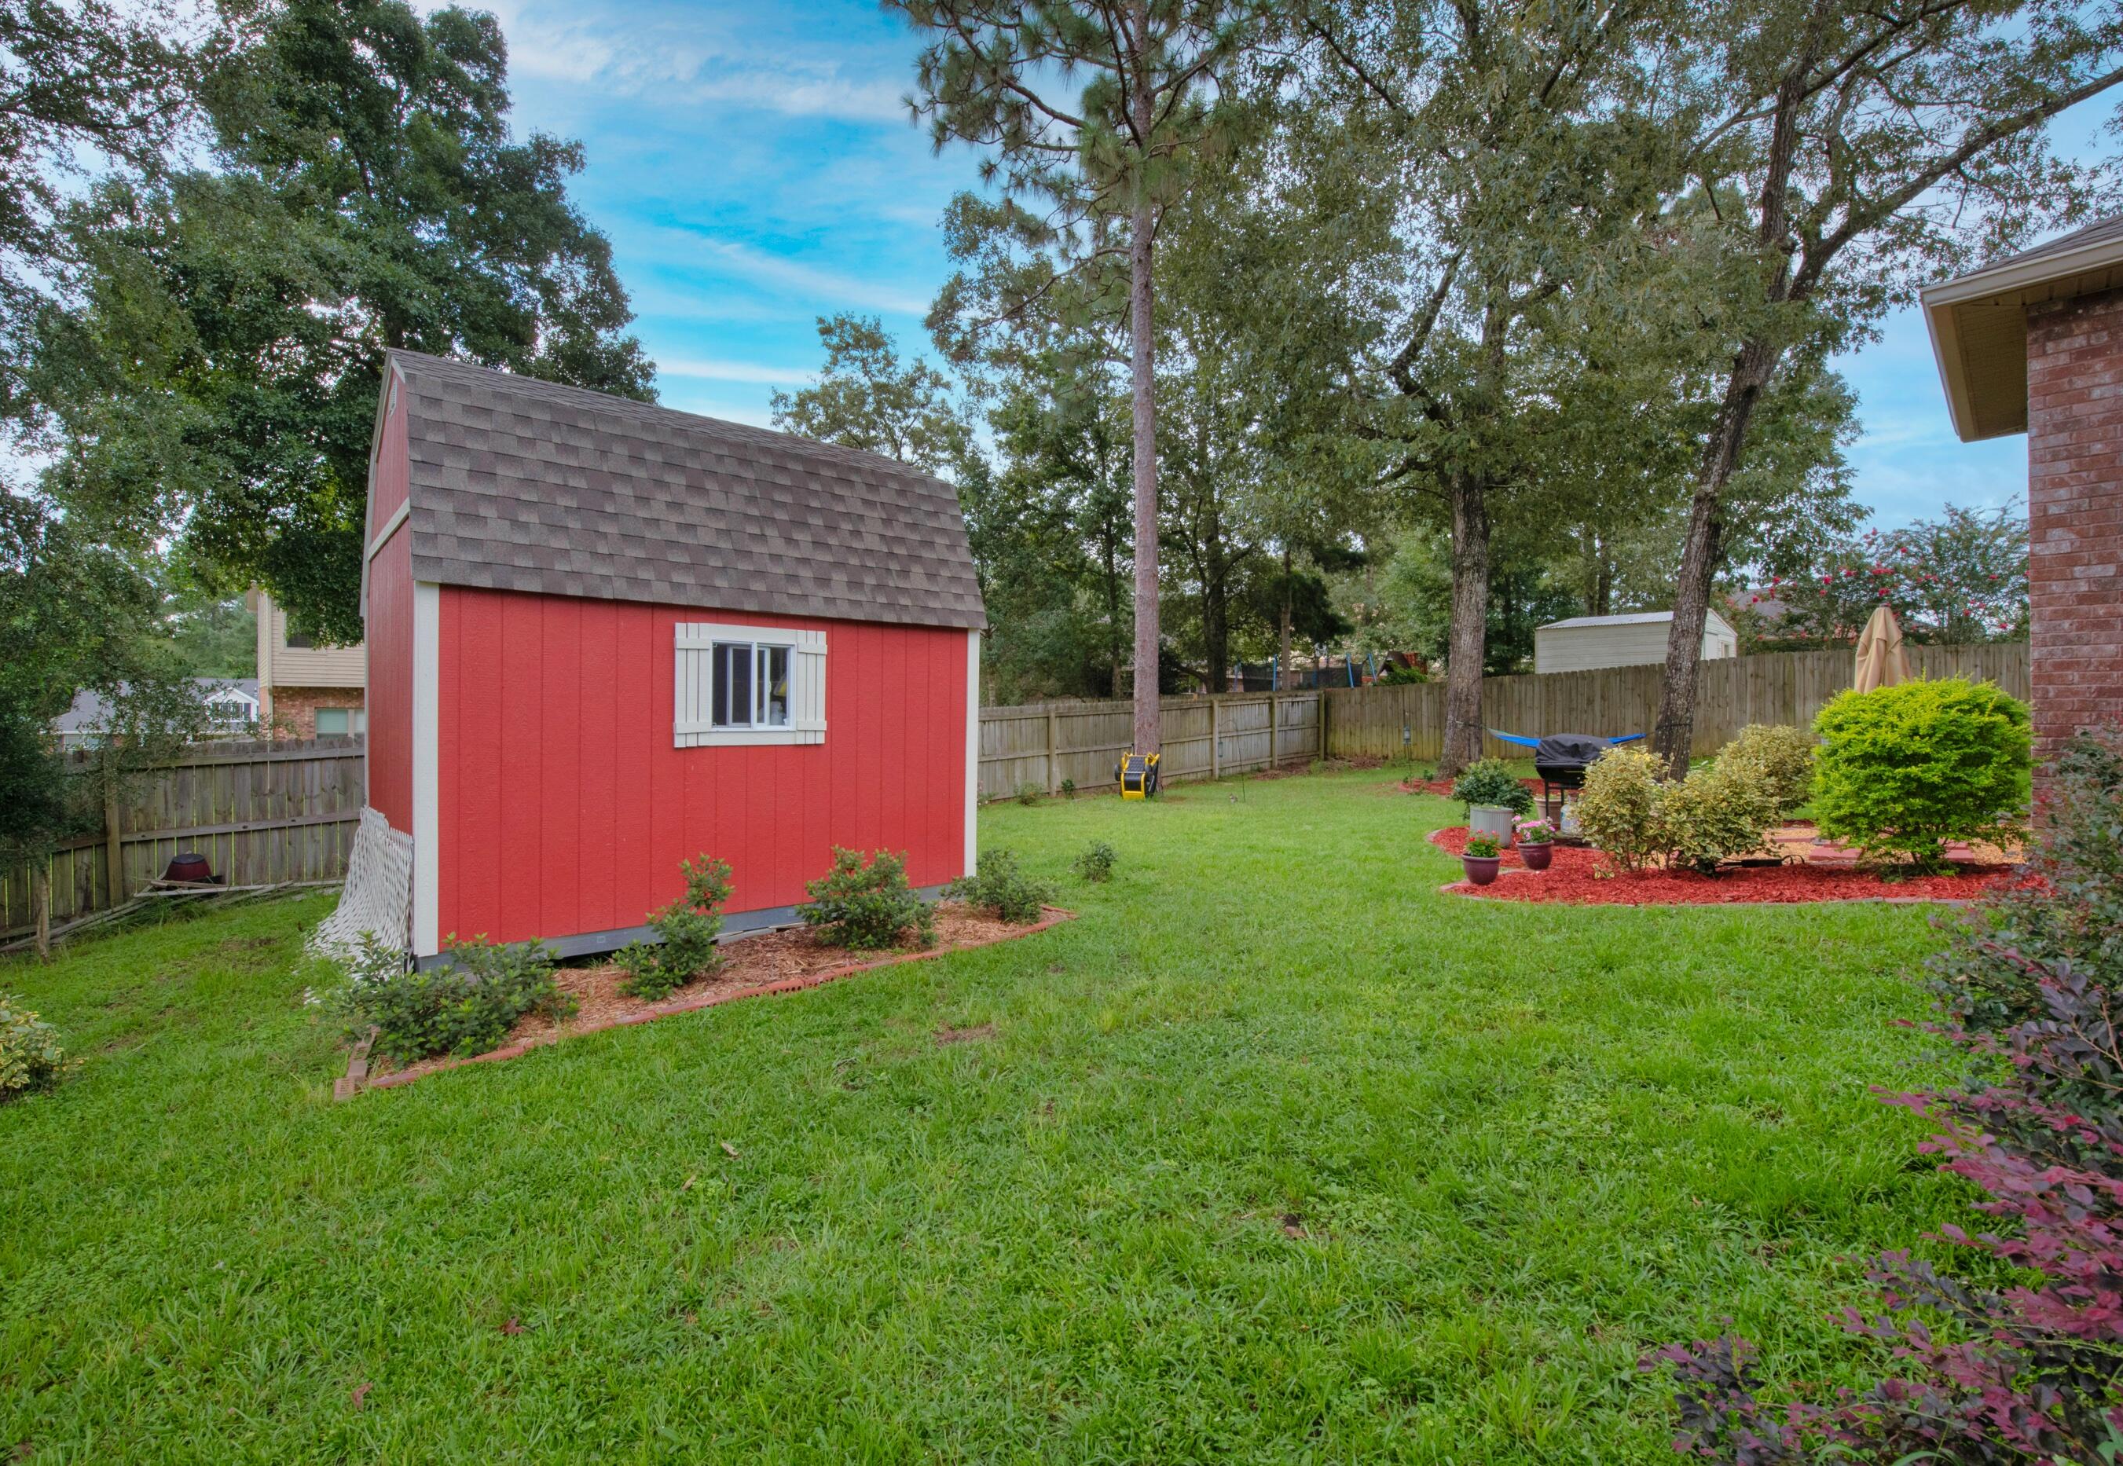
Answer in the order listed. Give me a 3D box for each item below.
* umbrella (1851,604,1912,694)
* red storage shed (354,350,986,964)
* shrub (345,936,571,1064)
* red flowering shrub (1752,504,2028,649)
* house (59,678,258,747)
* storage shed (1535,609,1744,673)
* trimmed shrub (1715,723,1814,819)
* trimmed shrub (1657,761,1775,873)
[{"bbox_3d":[7.850,-0.170,8.200,0.550,2.150,0.550,1,1,38],"label":"umbrella"},{"bbox_3d":[-2.960,-0.580,6.761,3.800,3.740,2.790,0,1,-43],"label":"red storage shed"},{"bbox_3d":[-2.900,1.250,4.150,0.880,0.530,0.740,0,1,-43],"label":"shrub"},{"bbox_3d":[17.500,-2.300,18.100,4.500,4.900,4.000,0,0,44],"label":"red flowering shrub"},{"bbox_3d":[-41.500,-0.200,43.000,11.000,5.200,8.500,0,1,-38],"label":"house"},{"bbox_3d":[13.750,-1.230,20.350,4.400,3.150,2.900,0,0,-38],"label":"storage shed"},{"bbox_3d":[7.020,0.370,8.550,0.950,0.950,0.950,0,0,39],"label":"trimmed shrub"},{"bbox_3d":[4.800,0.610,6.300,0.750,0.810,0.700,1,1,37],"label":"trimmed shrub"}]

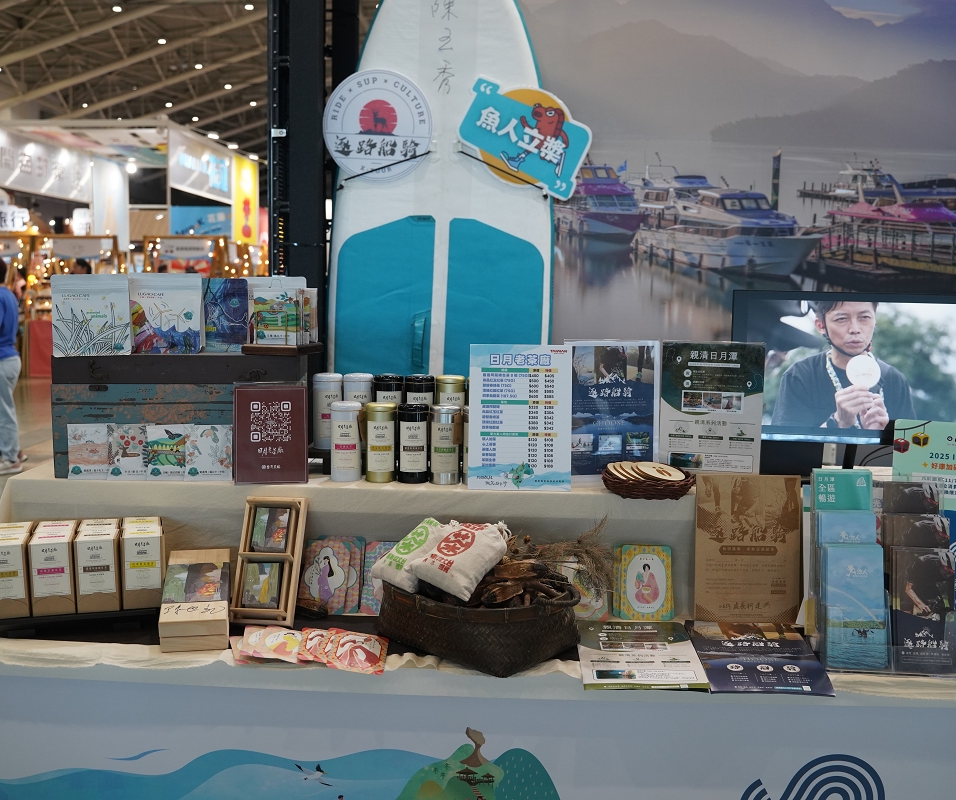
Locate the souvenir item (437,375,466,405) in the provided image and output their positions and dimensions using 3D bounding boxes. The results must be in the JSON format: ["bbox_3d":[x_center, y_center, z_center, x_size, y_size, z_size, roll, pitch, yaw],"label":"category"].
[{"bbox_3d":[-0.059,0.030,2.060,0.064,0.164,0.064,1,7,4],"label":"souvenir item"}]

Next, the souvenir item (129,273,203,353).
[{"bbox_3d":[-0.664,-0.188,2.021,0.152,0.173,0.068,1,7,3],"label":"souvenir item"}]

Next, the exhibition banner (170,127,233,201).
[{"bbox_3d":[-4.915,-4.108,16.626,0.100,1.020,3.100,1,7,3],"label":"exhibition banner"}]

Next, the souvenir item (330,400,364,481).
[{"bbox_3d":[-0.282,0.088,2.004,0.064,0.164,0.064,1,7,4],"label":"souvenir item"}]

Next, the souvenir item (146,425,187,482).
[{"bbox_3d":[-0.651,0.112,1.986,0.100,0.119,0.025,1,7,3],"label":"souvenir item"}]

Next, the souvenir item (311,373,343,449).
[{"bbox_3d":[-0.335,0.024,2.088,0.064,0.164,0.064,1,7,4],"label":"souvenir item"}]

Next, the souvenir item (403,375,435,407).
[{"bbox_3d":[-0.128,0.028,2.067,0.064,0.164,0.064,1,7,4],"label":"souvenir item"}]

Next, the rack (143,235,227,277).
[{"bbox_3d":[-4.014,-1.229,12.850,1.120,2.040,0.700,1,7,3],"label":"rack"}]

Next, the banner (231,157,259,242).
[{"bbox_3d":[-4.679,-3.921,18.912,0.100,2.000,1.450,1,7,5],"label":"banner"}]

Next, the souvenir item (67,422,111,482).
[{"bbox_3d":[-0.820,0.107,1.991,0.102,0.122,0.015,1,3,0],"label":"souvenir item"}]

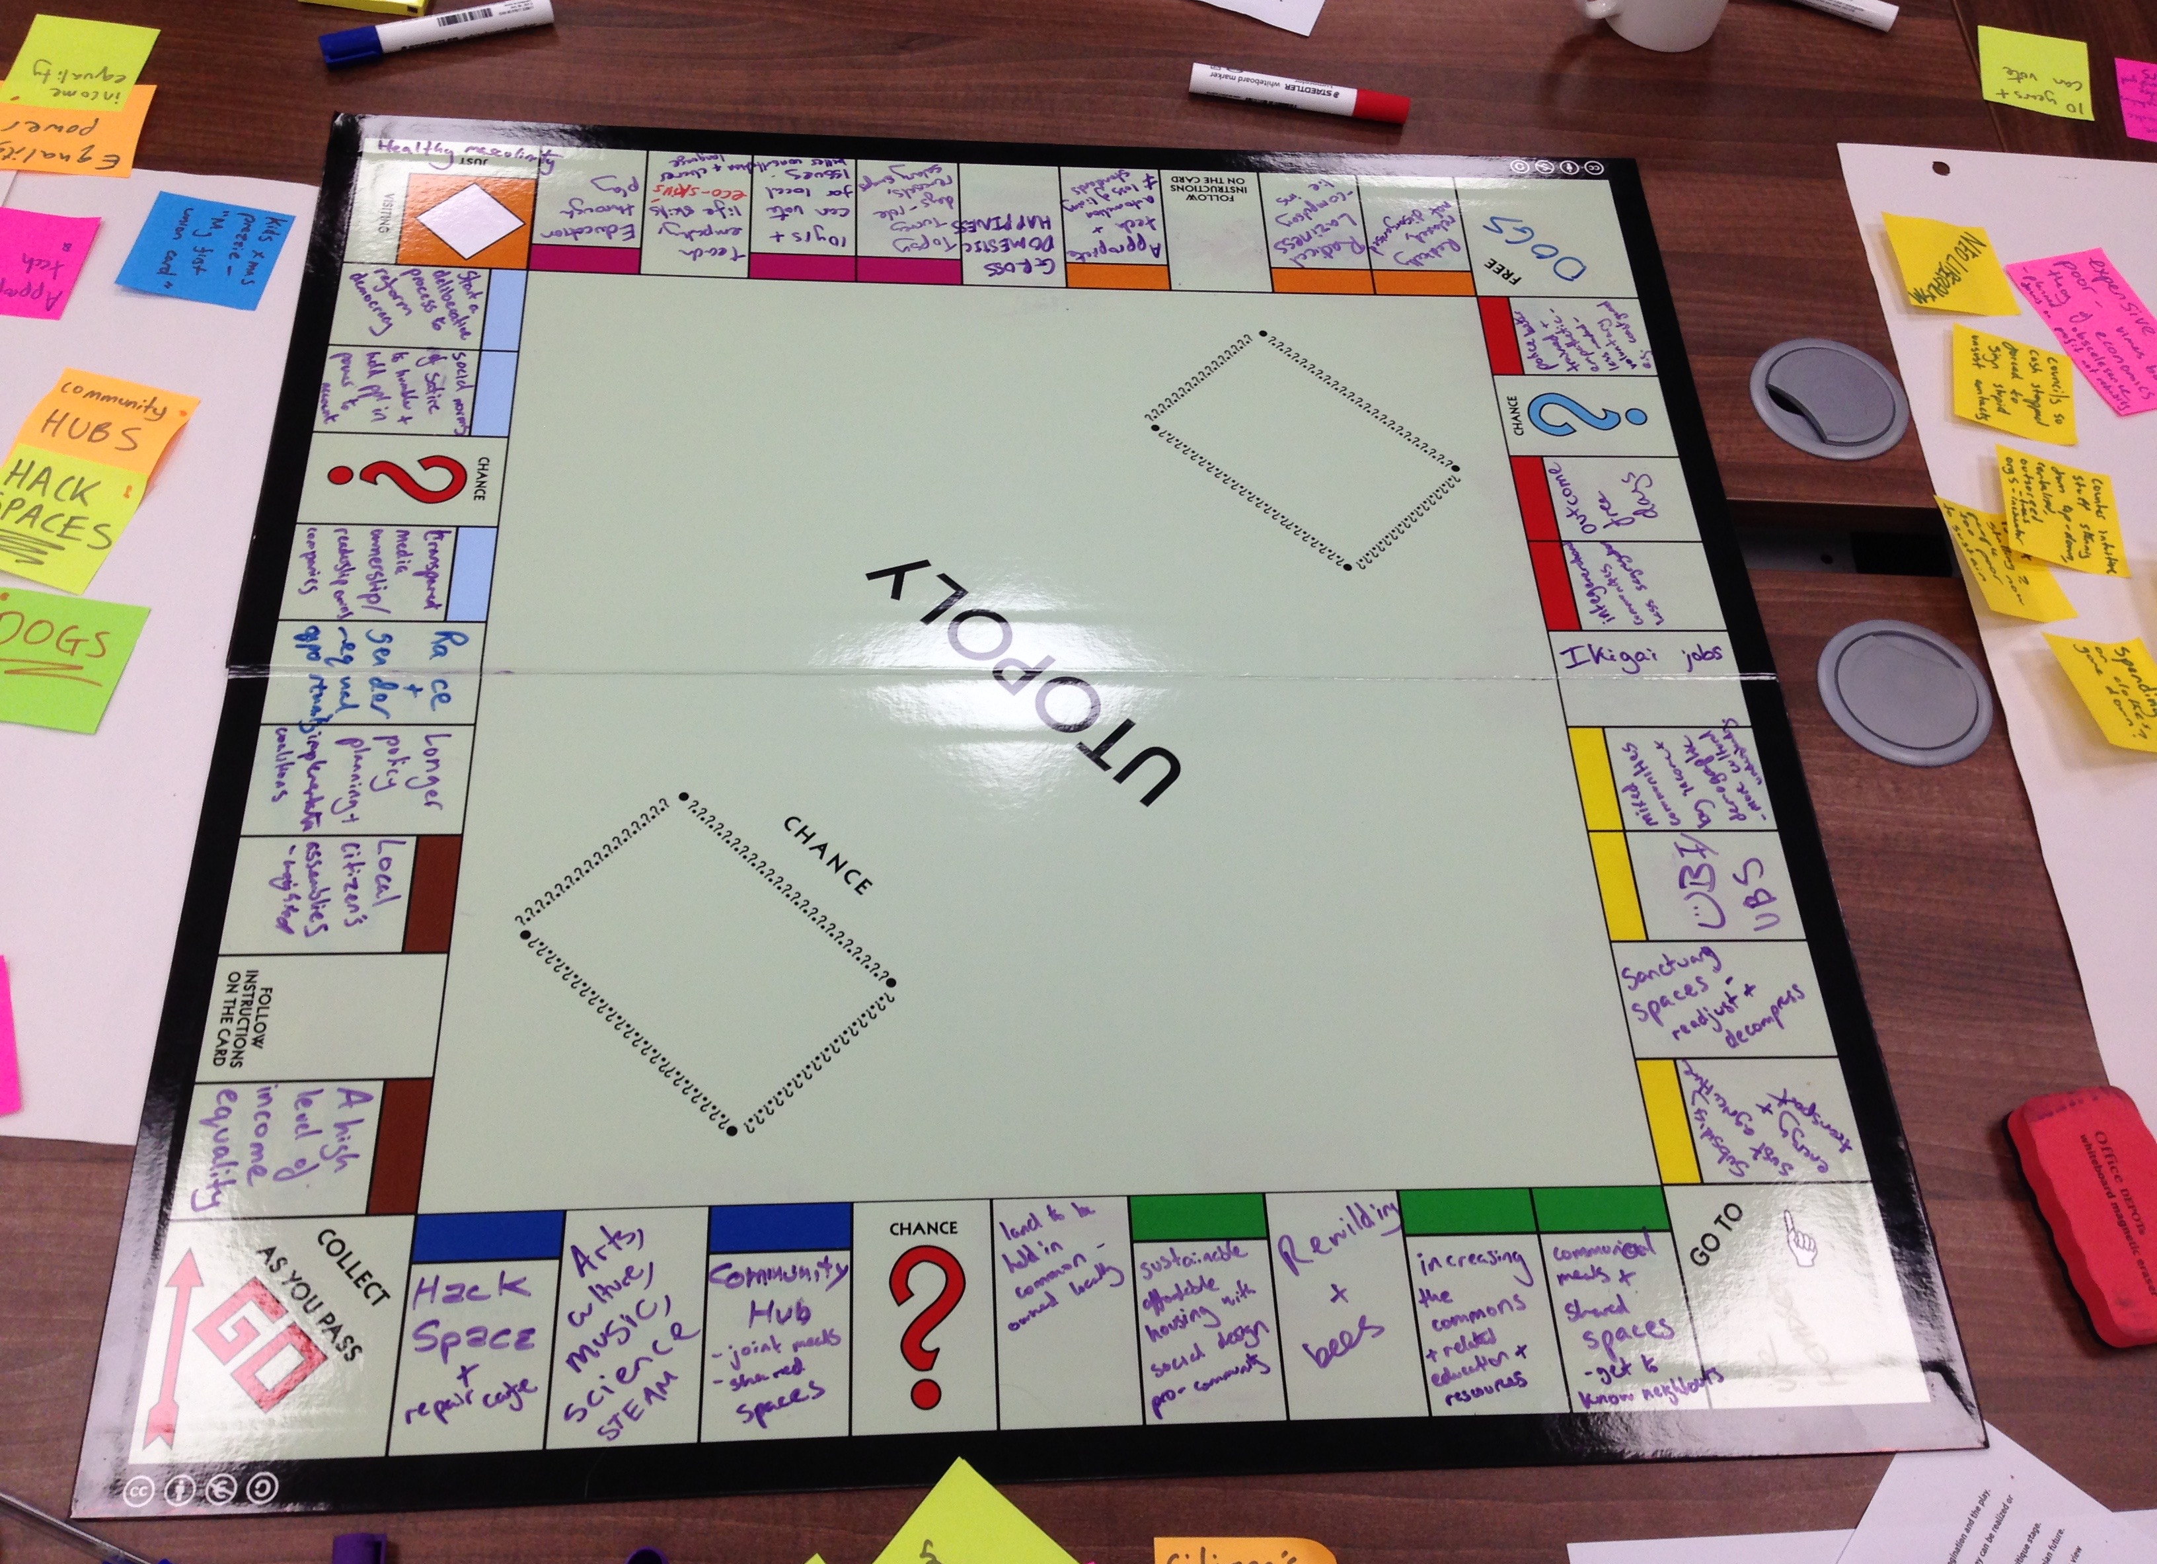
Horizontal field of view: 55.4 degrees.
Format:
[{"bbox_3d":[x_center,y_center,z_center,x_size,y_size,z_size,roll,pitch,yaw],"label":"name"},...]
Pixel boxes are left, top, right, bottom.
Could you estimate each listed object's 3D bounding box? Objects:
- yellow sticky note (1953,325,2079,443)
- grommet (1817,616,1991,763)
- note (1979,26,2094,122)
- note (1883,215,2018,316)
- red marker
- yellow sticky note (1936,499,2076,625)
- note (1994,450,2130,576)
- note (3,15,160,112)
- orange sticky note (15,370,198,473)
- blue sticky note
[{"bbox_3d":[0.578,-0.245,1.267,0.077,0.006,0.076,13,59,2],"label":"yellow sticky note"},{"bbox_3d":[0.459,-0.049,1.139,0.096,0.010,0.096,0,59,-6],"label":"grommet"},{"bbox_3d":[0.664,-0.492,1.426,0.076,0.004,0.076,11,59,0],"label":"note"},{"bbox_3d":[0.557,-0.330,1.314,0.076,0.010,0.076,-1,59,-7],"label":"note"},{"bbox_3d":[0.144,-0.446,1.334,0.143,0.018,0.018,8,59,-1],"label":"red marker"},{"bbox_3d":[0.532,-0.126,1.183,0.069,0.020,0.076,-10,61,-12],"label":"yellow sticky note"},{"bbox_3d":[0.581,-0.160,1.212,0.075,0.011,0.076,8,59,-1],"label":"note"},{"bbox_3d":[-0.610,-0.441,1.258,0.076,0.003,0.075,6,59,-3],"label":"note"},{"bbox_3d":[-0.529,-0.192,1.111,0.076,0.013,0.073,14,59,2],"label":"orange sticky note"},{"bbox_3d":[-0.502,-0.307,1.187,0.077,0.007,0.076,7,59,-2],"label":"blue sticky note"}]

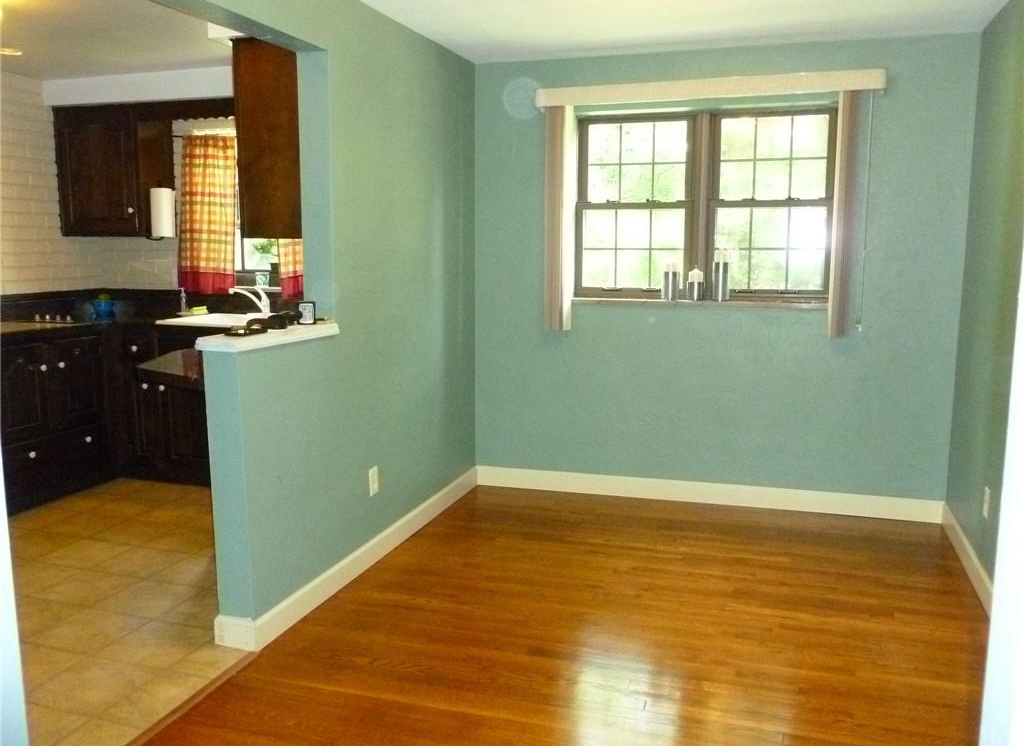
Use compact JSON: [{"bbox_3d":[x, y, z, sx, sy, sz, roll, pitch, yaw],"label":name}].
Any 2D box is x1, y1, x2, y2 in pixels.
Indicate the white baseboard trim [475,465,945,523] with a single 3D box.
[{"bbox_3d":[0.982,0.650,4.510,2.472,0.112,0.018,3,9,18],"label":"white baseboard trim"}]

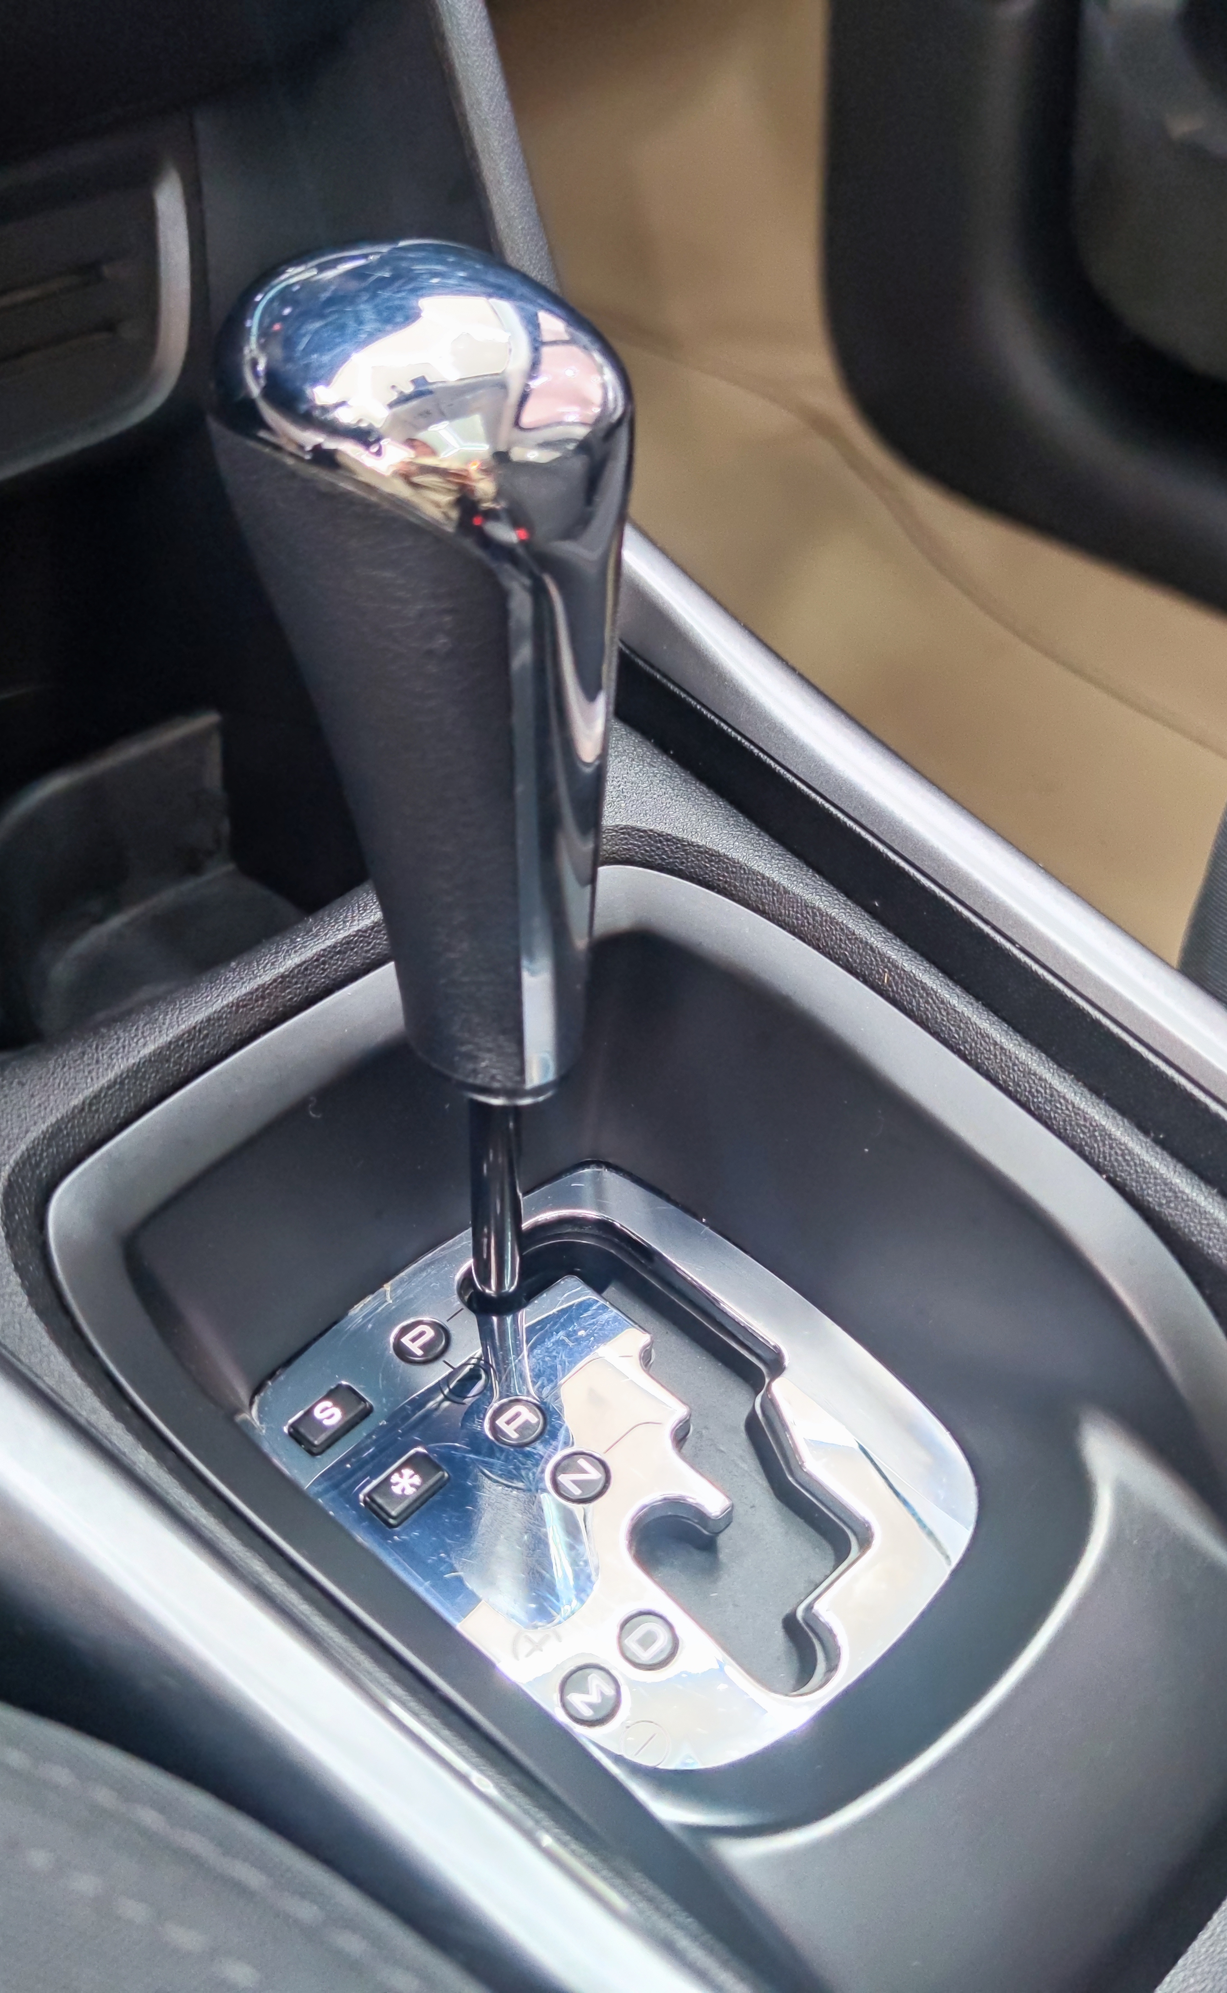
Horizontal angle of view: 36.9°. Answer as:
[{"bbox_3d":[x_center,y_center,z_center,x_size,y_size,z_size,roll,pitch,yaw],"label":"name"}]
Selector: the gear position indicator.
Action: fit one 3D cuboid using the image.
[{"bbox_3d":[0.004,0.077,0.314,0.104,0.013,0.098,37,44,19],"label":"gear position indicator"}]

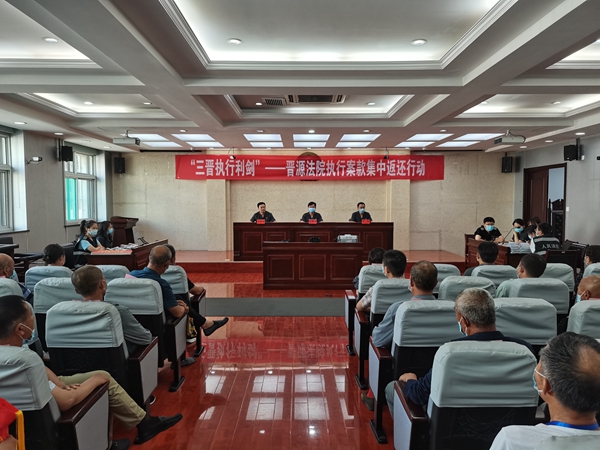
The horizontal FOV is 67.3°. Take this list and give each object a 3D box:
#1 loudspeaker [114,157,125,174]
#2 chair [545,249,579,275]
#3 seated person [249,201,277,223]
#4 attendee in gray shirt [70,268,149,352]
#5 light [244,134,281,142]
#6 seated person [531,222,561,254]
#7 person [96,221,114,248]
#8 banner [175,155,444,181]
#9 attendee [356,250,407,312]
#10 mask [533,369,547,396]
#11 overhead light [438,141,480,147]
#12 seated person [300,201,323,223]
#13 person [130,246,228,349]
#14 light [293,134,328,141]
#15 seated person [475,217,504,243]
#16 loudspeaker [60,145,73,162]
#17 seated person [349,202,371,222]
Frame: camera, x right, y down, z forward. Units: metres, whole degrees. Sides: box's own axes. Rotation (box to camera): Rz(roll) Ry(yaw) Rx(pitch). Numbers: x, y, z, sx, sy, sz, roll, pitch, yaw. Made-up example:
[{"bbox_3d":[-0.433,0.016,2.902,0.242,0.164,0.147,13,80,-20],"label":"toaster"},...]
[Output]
[{"bbox_3d":[-5.126,-1.695,12.842,0.280,0.430,0.270,-1,8,-14],"label":"loudspeaker"},{"bbox_3d":[3.460,0.771,6.151,0.490,0.930,0.540,0,3,-6],"label":"chair"},{"bbox_3d":[-0.870,0.105,10.872,0.600,1.310,0.720,0,3,0],"label":"seated person"},{"bbox_3d":[-1.330,0.797,3.378,0.600,1.180,0.800,0,3,4],"label":"attendee in gray shirt"},{"bbox_3d":[-0.885,-2.151,11.036,0.855,0.060,1.020,0,2,0],"label":"light"},{"bbox_3d":[3.840,0.572,7.142,0.500,1.220,0.750,-1,3,-15],"label":"seated person"},{"bbox_3d":[-3.280,0.536,7.891,0.750,1.210,0.450,0,3,3],"label":"person"},{"bbox_3d":[0.294,-1.643,12.970,7.756,0.711,0.050,0,2,0],"label":"banner"},{"bbox_3d":[0.840,0.786,4.248,0.580,1.200,0.820,0,2,-3],"label":"attendee"},{"bbox_3d":[0.861,0.531,1.530,0.140,0.100,0.080,-1,3,-10],"label":"mask"},{"bbox_3d":[4.292,-2.201,12.252,0.855,0.060,1.020,0,2,0],"label":"overhead light"},{"bbox_3d":[0.308,0.091,11.281,0.550,1.320,0.750,0,2,0],"label":"seated person"},{"bbox_3d":[-1.120,0.755,4.147,0.720,1.180,0.850,1,3,10],"label":"person"},{"bbox_3d":[0.277,-2.151,11.036,0.855,0.060,1.020,0,2,0],"label":"light"},{"bbox_3d":[3.536,0.524,8.529,0.550,1.334,0.750,1,2,19],"label":"seated person"},{"bbox_3d":[-5.236,-1.603,10.161,0.240,0.360,0.240,-1,11,-31],"label":"loudspeaker"},{"bbox_3d":[1.460,0.105,10.872,0.580,1.310,0.720,0,3,0],"label":"seated person"}]

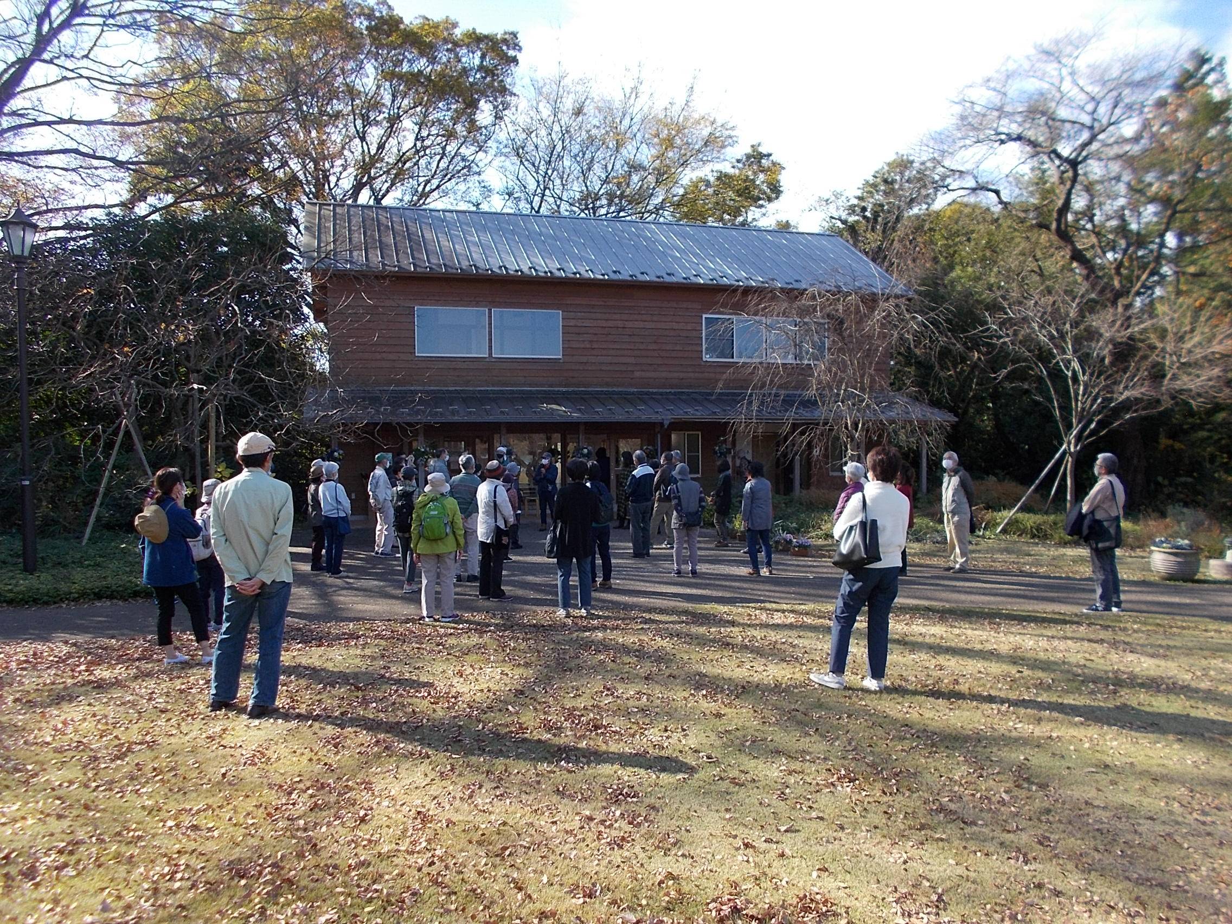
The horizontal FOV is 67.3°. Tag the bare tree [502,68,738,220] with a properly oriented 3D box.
[{"bbox_3d":[0.100,-7.200,37.000,10.000,17.300,9.000,-1,0,0],"label":"bare tree"}]

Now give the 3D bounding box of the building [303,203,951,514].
[{"bbox_3d":[-0.022,-2.857,27.185,17.063,8.654,8.658,-1,0,-17],"label":"building"}]

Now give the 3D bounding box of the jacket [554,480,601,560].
[{"bbox_3d":[-0.374,0.566,9.000,0.480,0.780,0.320,-1,0,3],"label":"jacket"}]

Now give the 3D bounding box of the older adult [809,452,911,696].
[{"bbox_3d":[1.593,0.686,5.970,0.520,1.590,0.420,-1,1,-30],"label":"older adult"}]

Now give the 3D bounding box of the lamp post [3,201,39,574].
[{"bbox_3d":[-7.984,-0.954,12.400,0.470,4.970,0.470,-1,0,0],"label":"lamp post"}]

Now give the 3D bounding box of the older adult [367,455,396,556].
[{"bbox_3d":[-3.850,0.704,15.200,0.350,1.700,0.460,-1,1,-37],"label":"older adult"}]

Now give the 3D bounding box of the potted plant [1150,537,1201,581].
[{"bbox_3d":[7.319,1.265,12.100,0.640,0.530,0.640,-1,0,0],"label":"potted plant"}]

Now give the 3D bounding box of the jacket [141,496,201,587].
[{"bbox_3d":[-3.543,0.633,7.380,0.460,0.730,0.400,-1,0,27],"label":"jacket"}]

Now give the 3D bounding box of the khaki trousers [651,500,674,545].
[{"bbox_3d":[0.800,1.012,15.700,0.400,0.800,0.350,-1,1,-34],"label":"khaki trousers"}]

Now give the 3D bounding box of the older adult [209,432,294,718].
[{"bbox_3d":[-2.235,0.687,5.670,0.510,1.710,0.370,-1,0,4],"label":"older adult"}]

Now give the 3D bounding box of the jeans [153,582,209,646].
[{"bbox_3d":[-3.327,1.119,7.100,0.340,0.700,0.380,-1,1,-44],"label":"jeans"}]

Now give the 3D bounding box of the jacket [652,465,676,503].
[{"bbox_3d":[0.833,0.376,15.700,0.440,0.660,0.310,-1,1,-34],"label":"jacket"}]

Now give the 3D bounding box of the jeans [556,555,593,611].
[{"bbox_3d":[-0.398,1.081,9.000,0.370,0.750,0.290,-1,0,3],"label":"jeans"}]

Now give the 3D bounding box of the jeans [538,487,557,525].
[{"bbox_3d":[-1.495,0.962,20.100,0.400,0.880,0.260,-1,0,-3],"label":"jeans"}]

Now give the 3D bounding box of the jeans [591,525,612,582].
[{"bbox_3d":[-0.197,1.039,10.800,0.340,0.740,0.280,-1,1,-30],"label":"jeans"}]

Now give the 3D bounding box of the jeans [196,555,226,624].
[{"bbox_3d":[-3.971,1.216,9.100,0.350,0.780,0.270,-1,0,12],"label":"jeans"}]

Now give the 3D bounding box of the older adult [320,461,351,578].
[{"bbox_3d":[-3.814,0.773,12.600,0.440,1.570,0.340,-1,0,16],"label":"older adult"}]

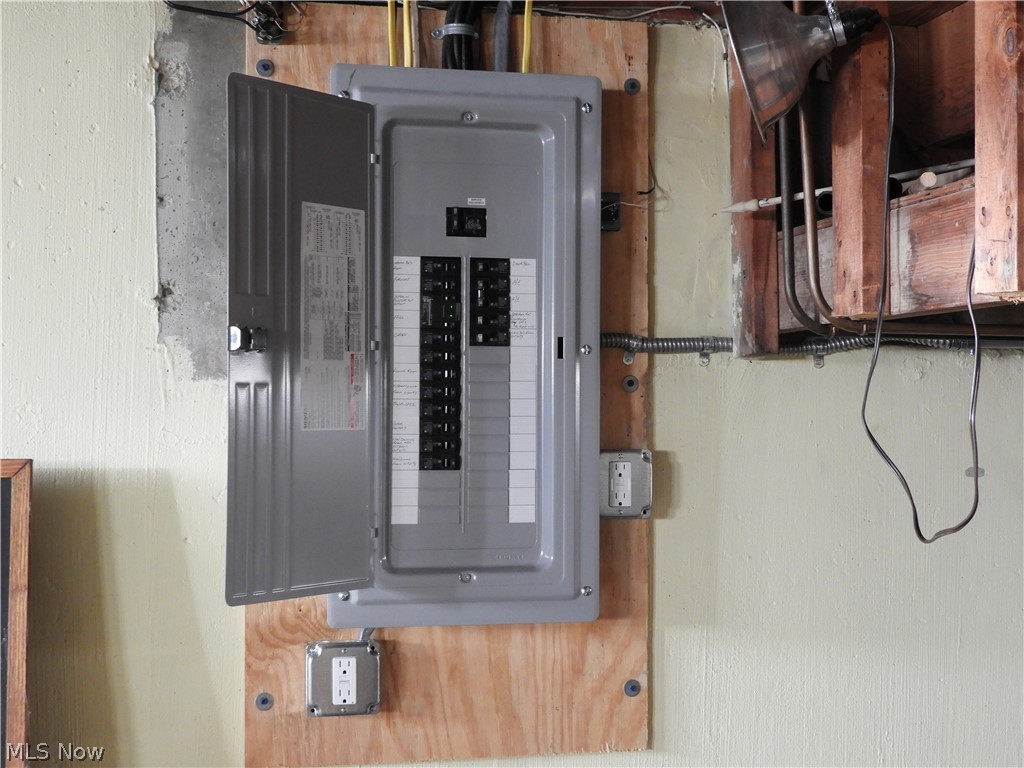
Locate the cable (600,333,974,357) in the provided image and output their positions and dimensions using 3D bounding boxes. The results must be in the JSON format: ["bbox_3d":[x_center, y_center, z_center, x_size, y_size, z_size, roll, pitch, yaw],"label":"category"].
[{"bbox_3d":[0.437,-0.062,2.546,0.635,0.035,0.030,0,-1,-14],"label":"cable"}]

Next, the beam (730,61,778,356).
[{"bbox_3d":[0.375,-0.295,2.520,0.040,0.500,0.089,0,-1,-14],"label":"beam"}]

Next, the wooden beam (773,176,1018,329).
[{"bbox_3d":[0.515,-0.166,2.206,0.040,0.150,0.710,0,-1,-14],"label":"wooden beam"}]

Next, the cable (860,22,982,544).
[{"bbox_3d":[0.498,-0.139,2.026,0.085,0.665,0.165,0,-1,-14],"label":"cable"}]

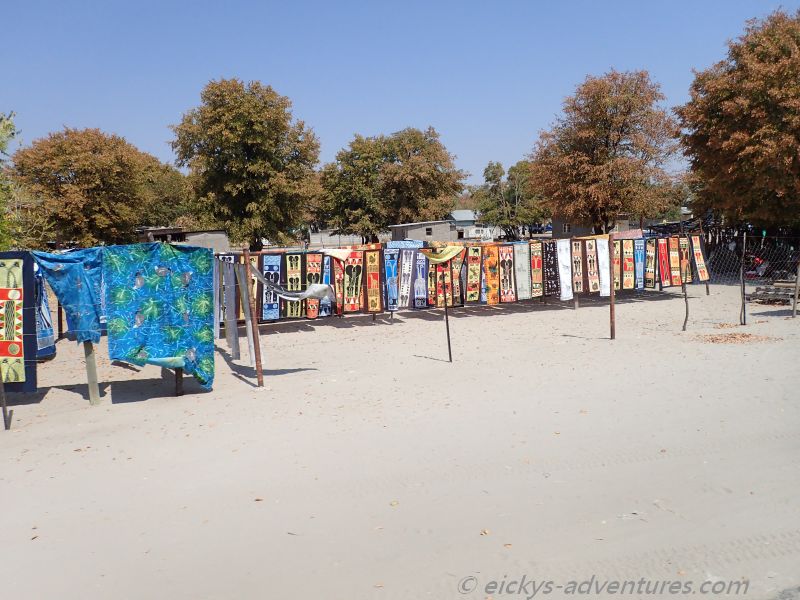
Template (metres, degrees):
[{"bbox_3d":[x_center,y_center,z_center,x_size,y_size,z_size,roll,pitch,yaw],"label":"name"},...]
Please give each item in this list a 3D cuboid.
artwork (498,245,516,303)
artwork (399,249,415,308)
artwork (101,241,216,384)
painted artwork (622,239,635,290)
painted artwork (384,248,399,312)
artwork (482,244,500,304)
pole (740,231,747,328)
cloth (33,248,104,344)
[{"bbox_3d":[2.810,-0.693,15.104,0.530,1.519,0.050,-5,7,-19],"label":"artwork"},{"bbox_3d":[0.150,-0.497,13.356,0.410,1.400,0.100,-4,8,-21],"label":"artwork"},{"bbox_3d":[-3.103,0.199,7.423,1.310,1.840,0.180,-4,8,-18],"label":"artwork"},{"bbox_3d":[6.407,-0.995,16.200,0.420,1.458,0.050,-5,7,-21],"label":"painted artwork"},{"bbox_3d":[-0.206,-0.498,14.034,0.410,1.508,0.050,-5,7,-19],"label":"painted artwork"},{"bbox_3d":[2.367,-0.660,14.948,0.524,1.555,0.050,-5,7,-19],"label":"artwork"},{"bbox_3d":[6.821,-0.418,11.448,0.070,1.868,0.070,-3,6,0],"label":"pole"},{"bbox_3d":[-4.073,-0.043,7.100,0.730,1.150,0.150,-5,8,-26],"label":"cloth"}]

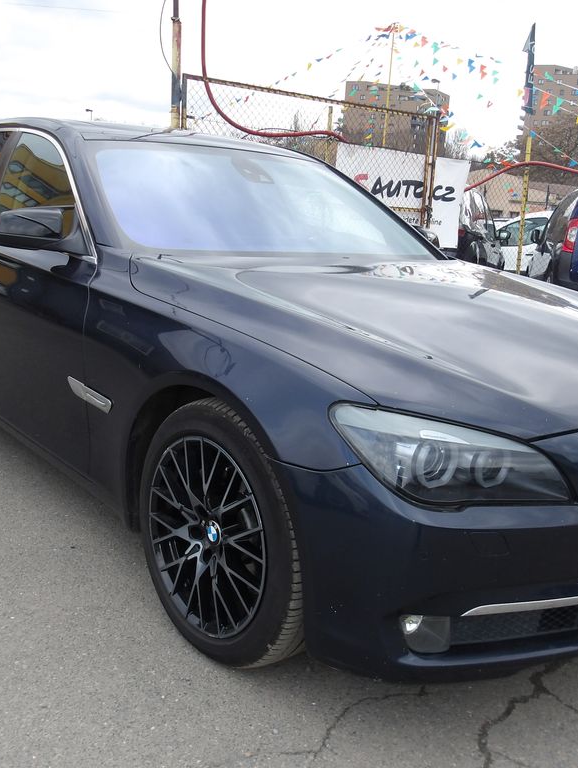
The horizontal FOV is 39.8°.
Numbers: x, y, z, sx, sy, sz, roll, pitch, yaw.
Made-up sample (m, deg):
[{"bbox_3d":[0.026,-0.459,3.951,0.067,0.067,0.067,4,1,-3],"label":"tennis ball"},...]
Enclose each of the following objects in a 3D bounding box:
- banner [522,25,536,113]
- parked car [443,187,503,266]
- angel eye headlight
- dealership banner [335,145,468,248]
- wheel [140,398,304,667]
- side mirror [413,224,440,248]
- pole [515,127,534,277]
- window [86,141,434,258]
[{"bbox_3d":[2.743,-3.605,9.127,0.120,0.966,0.360,8,12,15],"label":"banner"},{"bbox_3d":[2.177,-1.996,11.376,1.730,1.520,4.000,9,13,21],"label":"parked car"},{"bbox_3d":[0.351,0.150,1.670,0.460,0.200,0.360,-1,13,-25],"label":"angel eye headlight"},{"bbox_3d":[1.252,-2.014,8.675,2.100,1.030,0.040,-7,17,-40],"label":"dealership banner"},{"bbox_3d":[-0.141,0.389,2.178,0.245,0.700,0.700,-5,16,-40],"label":"wheel"},{"bbox_3d":[0.644,-0.658,3.784,0.250,0.160,0.170,-5,16,-40],"label":"side mirror"},{"bbox_3d":[2.933,-2.008,10.009,0.055,2.270,0.055,4,13,0],"label":"pole"},{"bbox_3d":[-0.108,-0.674,3.190,1.500,0.130,0.880,-5,43,-40],"label":"window"}]

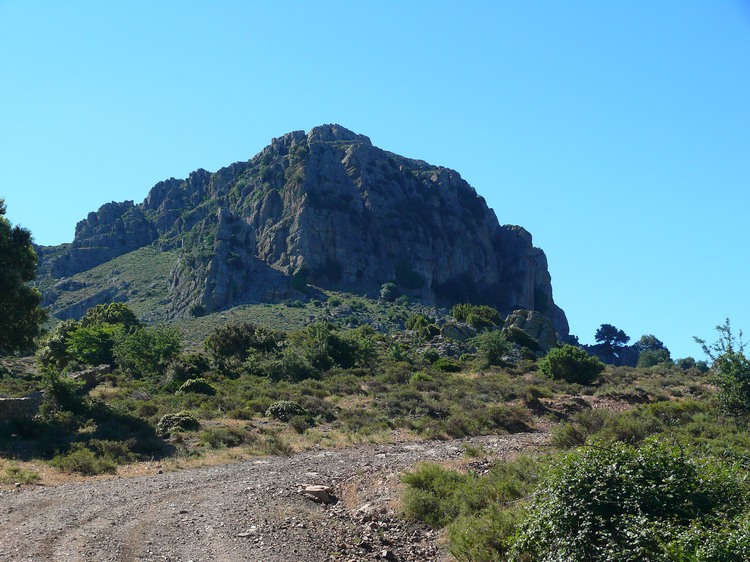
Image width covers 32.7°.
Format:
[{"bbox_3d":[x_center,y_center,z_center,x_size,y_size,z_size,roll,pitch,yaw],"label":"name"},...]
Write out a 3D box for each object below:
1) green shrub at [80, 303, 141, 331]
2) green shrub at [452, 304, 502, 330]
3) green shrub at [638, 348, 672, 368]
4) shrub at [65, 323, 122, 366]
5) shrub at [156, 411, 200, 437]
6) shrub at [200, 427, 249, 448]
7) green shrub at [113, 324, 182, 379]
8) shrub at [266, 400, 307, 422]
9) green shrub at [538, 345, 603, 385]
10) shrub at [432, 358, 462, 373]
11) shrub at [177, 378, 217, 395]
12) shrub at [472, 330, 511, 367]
[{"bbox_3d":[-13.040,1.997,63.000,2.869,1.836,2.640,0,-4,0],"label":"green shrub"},{"bbox_3d":[7.620,2.713,95.000,3.606,1.894,3.317,0,-4,0],"label":"green shrub"},{"bbox_3d":[20.853,5.761,95.000,2.452,1.457,2.256,0,-4,0],"label":"green shrub"},{"bbox_3d":[-12.512,2.832,57.000,2.423,1.923,2.229,0,-4,0],"label":"shrub"},{"bbox_3d":[-4.141,3.011,27.000,0.881,0.538,0.811,0,-4,0],"label":"shrub"},{"bbox_3d":[-2.954,3.062,25.000,0.892,0.422,0.821,0,-4,0],"label":"shrub"},{"bbox_3d":[-9.613,2.979,54.000,2.869,2.236,2.640,0,-4,0],"label":"green shrub"},{"bbox_3d":[-2.216,3.268,32.000,0.972,0.540,0.894,0,-4,0],"label":"shrub"},{"bbox_3d":[7.381,3.136,48.000,2.405,1.472,2.212,0,-4,0],"label":"green shrub"},{"bbox_3d":[3.177,3.703,56.000,1.275,0.601,1.173,0,-4,0],"label":"shrub"},{"bbox_3d":[-5.834,3.484,42.000,1.211,0.548,1.115,0,-4,0],"label":"shrub"},{"bbox_3d":[5.604,3.275,62.000,1.882,1.712,1.732,0,-4,0],"label":"shrub"}]

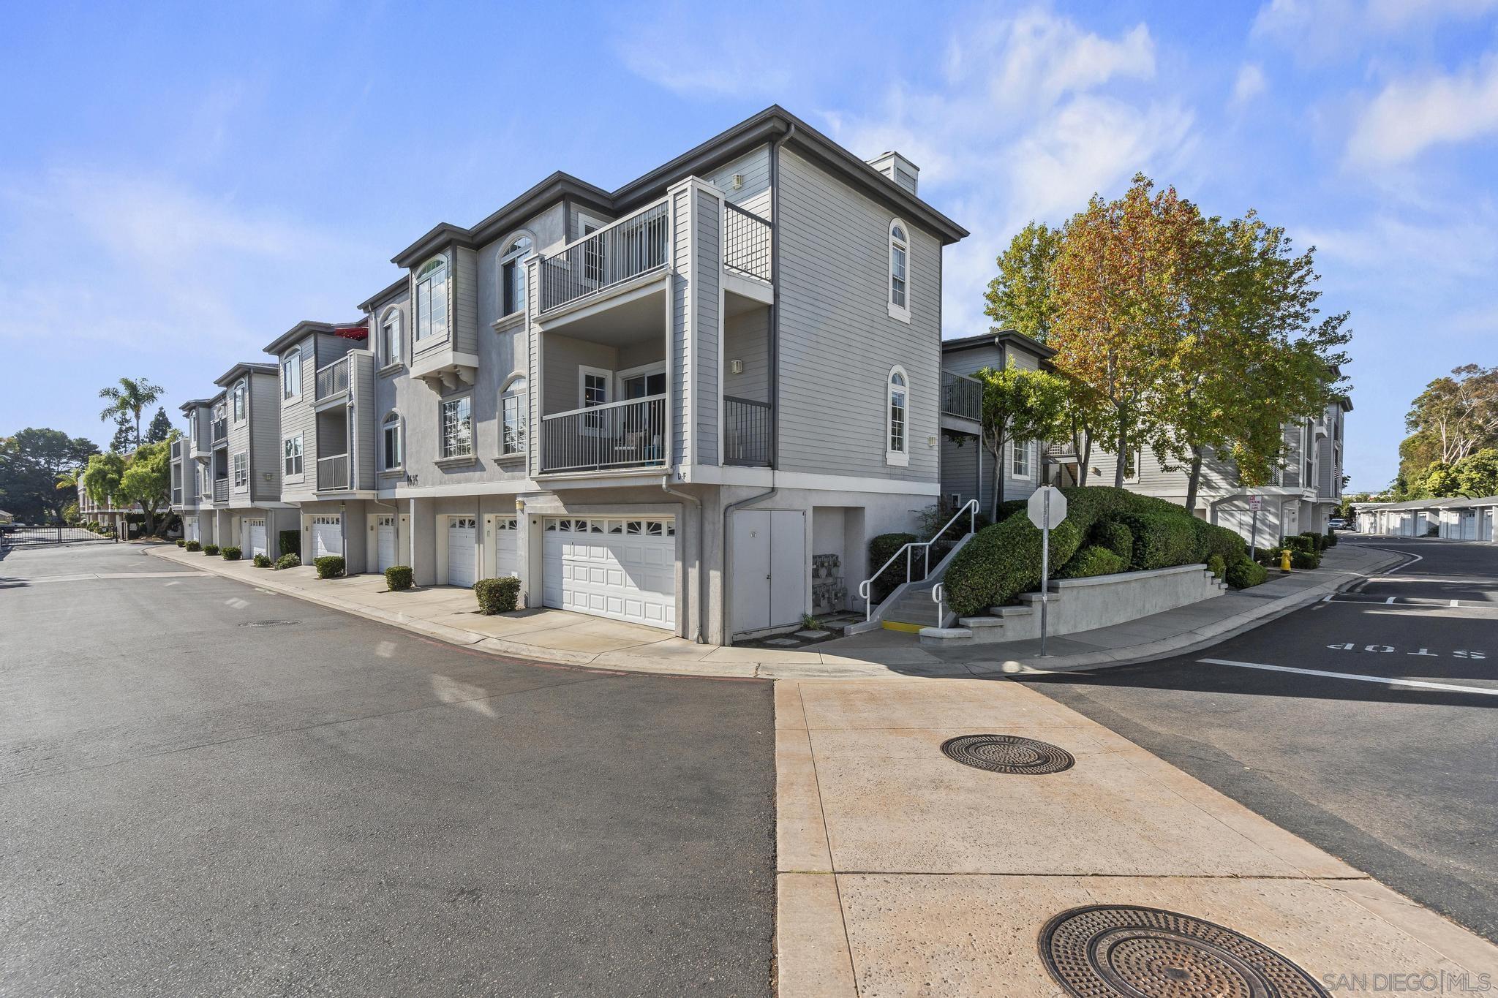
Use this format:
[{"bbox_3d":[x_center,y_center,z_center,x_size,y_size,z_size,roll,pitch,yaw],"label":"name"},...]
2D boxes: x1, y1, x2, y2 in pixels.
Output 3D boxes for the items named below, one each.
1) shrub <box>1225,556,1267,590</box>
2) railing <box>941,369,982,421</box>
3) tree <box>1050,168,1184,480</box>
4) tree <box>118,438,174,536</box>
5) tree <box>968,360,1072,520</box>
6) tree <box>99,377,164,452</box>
[{"bbox_3d":[13.807,2.066,18.500,1.050,0.860,1.050,-1,-2,44],"label":"shrub"},{"bbox_3d":[5.497,-2.662,17.200,0.090,1.080,2.200,-1,-2,44],"label":"railing"},{"bbox_3d":[10.196,-4.262,18.500,3.600,9.500,3.600,0,-1,0],"label":"tree"},{"bbox_3d":[-52.412,-1.020,58.000,4.400,8.400,4.400,0,-1,0],"label":"tree"},{"bbox_3d":[6.648,-1.448,16.300,2.400,3.850,2.300,0,-1,0],"label":"tree"},{"bbox_3d":[-61.208,-4.179,66.000,5.100,15.800,5.100,0,-1,0],"label":"tree"}]

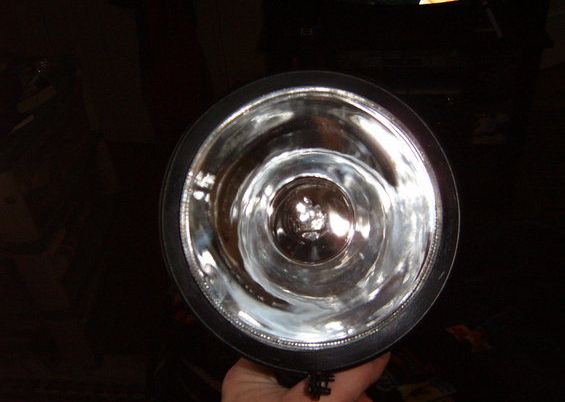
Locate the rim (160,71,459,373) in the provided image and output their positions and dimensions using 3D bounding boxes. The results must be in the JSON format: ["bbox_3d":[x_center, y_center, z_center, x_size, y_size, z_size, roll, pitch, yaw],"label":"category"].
[{"bbox_3d":[0.017,0.013,0.352,0.161,0.161,0.065,0,-2,5],"label":"rim"}]

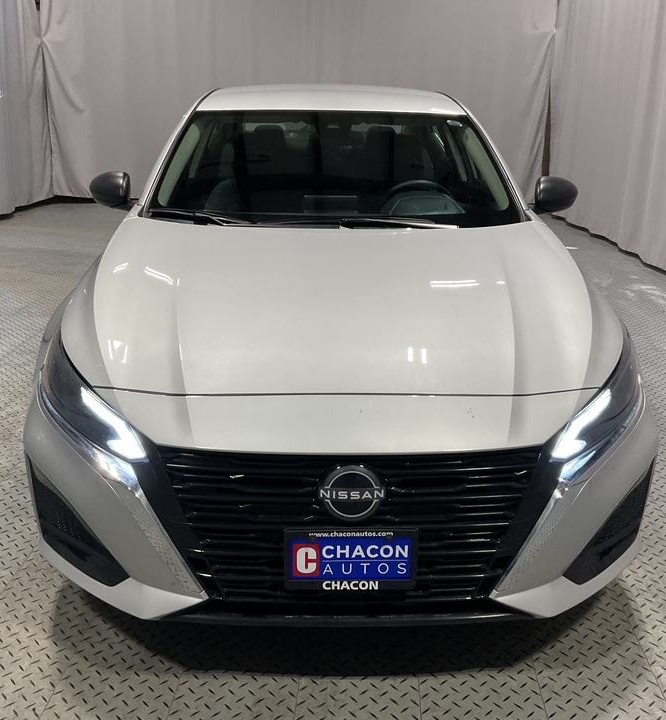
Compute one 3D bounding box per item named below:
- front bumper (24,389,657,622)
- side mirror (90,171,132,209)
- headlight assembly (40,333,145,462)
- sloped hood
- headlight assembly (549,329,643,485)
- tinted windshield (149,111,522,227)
[{"bbox_3d":[0.039,0.317,2.137,1.800,0.550,0.580,0,19,-2],"label":"front bumper"},{"bbox_3d":[-0.931,-0.720,3.394,0.200,0.150,0.140,0,19,-2],"label":"side mirror"},{"bbox_3d":[-0.607,0.078,2.115,0.400,0.230,0.420,4,19,10],"label":"headlight assembly"},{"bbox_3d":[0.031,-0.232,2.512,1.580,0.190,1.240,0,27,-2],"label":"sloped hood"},{"bbox_3d":[0.686,0.102,2.156,0.400,0.260,0.420,-4,20,-13],"label":"headlight assembly"},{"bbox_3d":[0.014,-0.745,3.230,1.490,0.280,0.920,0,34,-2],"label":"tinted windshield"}]

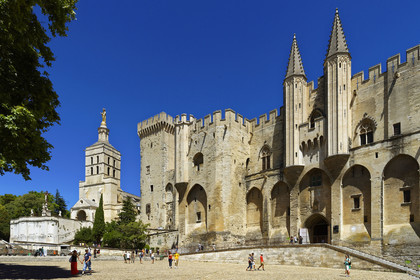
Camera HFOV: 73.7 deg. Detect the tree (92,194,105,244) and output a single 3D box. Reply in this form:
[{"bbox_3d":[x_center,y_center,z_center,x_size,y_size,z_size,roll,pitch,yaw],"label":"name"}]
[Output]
[{"bbox_3d":[-27.875,19.875,70.000,3.000,12.300,3.000,0,-12,0],"label":"tree"}]

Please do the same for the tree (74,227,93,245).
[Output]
[{"bbox_3d":[-32.330,24.292,71.000,5.200,5.000,4.800,0,-6,0],"label":"tree"}]

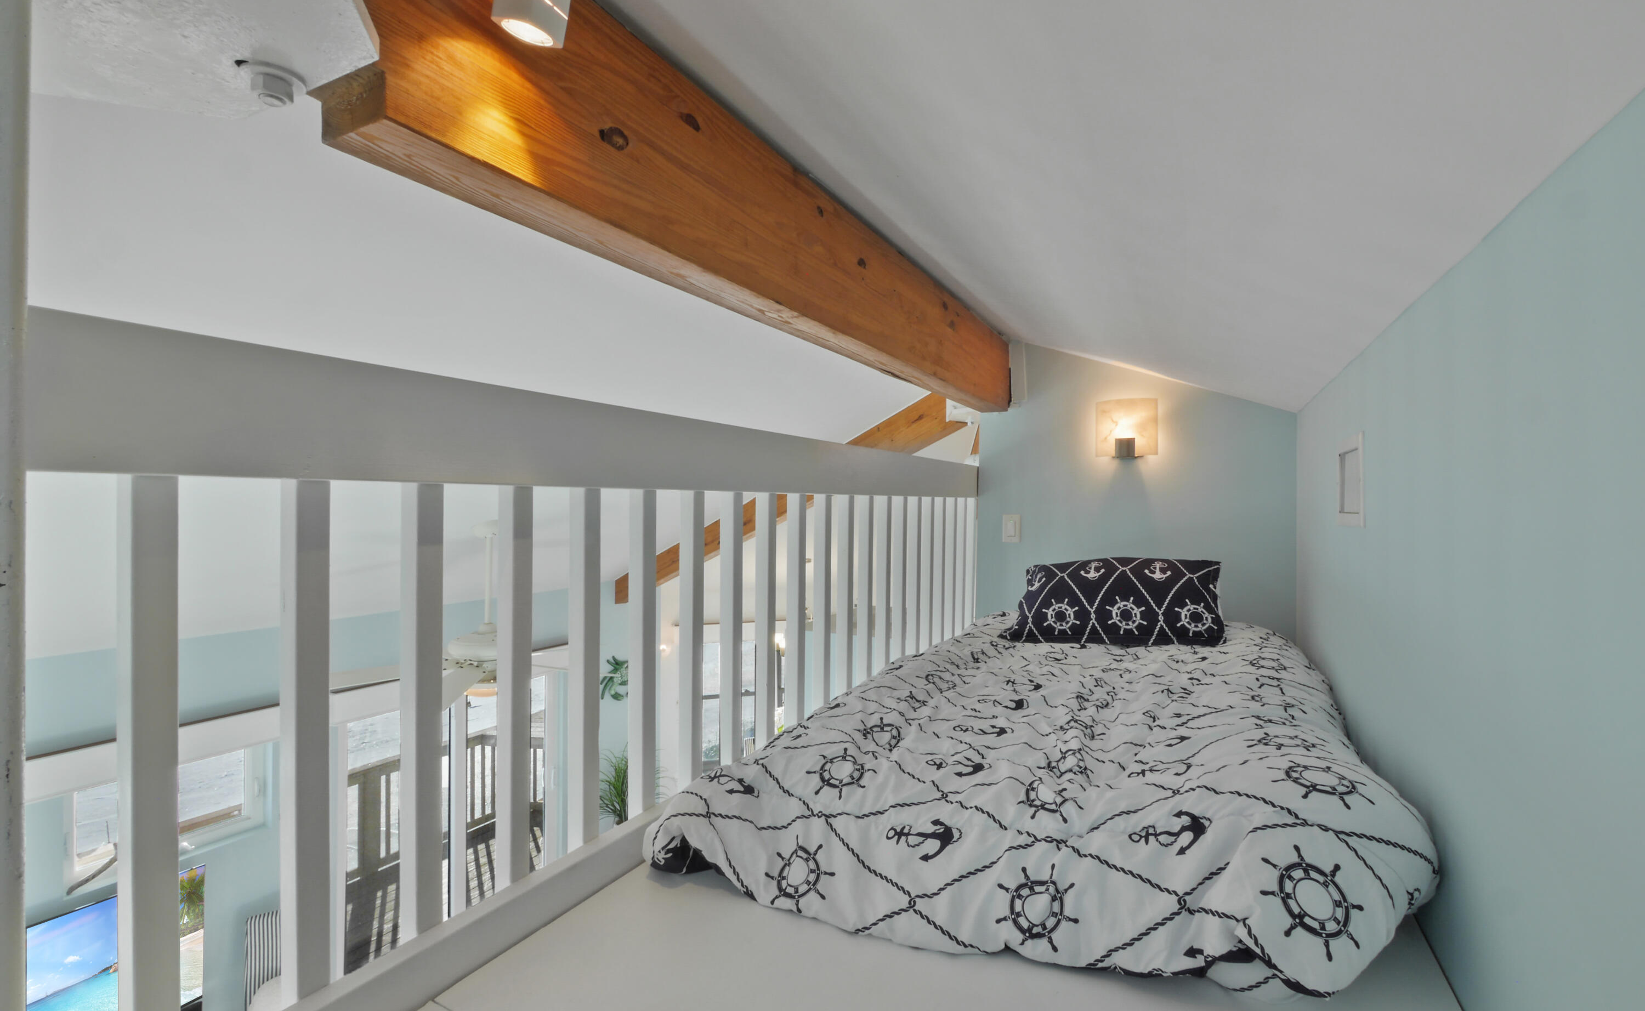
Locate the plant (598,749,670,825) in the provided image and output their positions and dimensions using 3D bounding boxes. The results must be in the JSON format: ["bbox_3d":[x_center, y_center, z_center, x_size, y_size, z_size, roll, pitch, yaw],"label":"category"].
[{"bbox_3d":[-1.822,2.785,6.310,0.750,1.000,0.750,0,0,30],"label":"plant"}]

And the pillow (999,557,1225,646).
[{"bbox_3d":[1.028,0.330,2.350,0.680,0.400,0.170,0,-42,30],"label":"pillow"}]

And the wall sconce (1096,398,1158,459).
[{"bbox_3d":[1.161,-0.295,2.550,0.210,0.220,0.100,0,0,30],"label":"wall sconce"}]

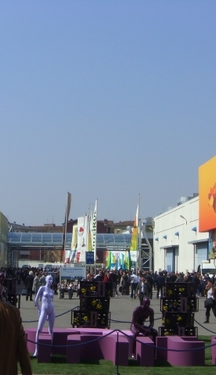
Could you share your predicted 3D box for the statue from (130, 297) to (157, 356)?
[{"bbox_3d":[0.797,3.049,20.815,0.520,1.291,0.620,3,-5,-25],"label":"statue"}]

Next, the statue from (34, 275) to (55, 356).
[{"bbox_3d":[-1.366,2.785,20.636,0.460,1.770,0.400,3,-5,-25],"label":"statue"}]

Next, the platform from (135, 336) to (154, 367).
[{"bbox_3d":[0.764,3.353,19.499,0.265,0.460,1.530,0,-5,0],"label":"platform"}]

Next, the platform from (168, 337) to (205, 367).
[{"bbox_3d":[1.512,3.375,19.718,0.810,0.460,1.930,0,-5,0],"label":"platform"}]

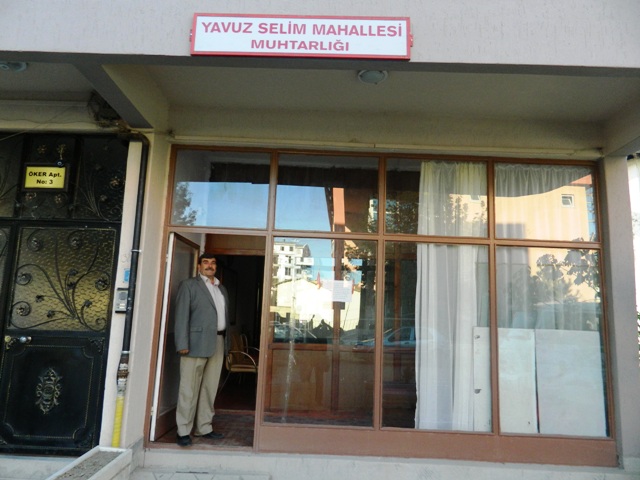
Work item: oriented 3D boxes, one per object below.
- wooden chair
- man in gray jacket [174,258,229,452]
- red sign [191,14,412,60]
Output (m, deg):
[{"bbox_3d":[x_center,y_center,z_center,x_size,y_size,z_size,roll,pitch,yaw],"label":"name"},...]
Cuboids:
[{"bbox_3d":[-0.997,1.692,6.125,0.570,0.870,0.550,1,-9,9],"label":"wooden chair"},{"bbox_3d":[-1.132,1.015,4.508,0.390,1.750,0.530,-5,-11,39],"label":"man in gray jacket"},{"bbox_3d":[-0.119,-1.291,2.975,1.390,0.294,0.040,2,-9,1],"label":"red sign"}]

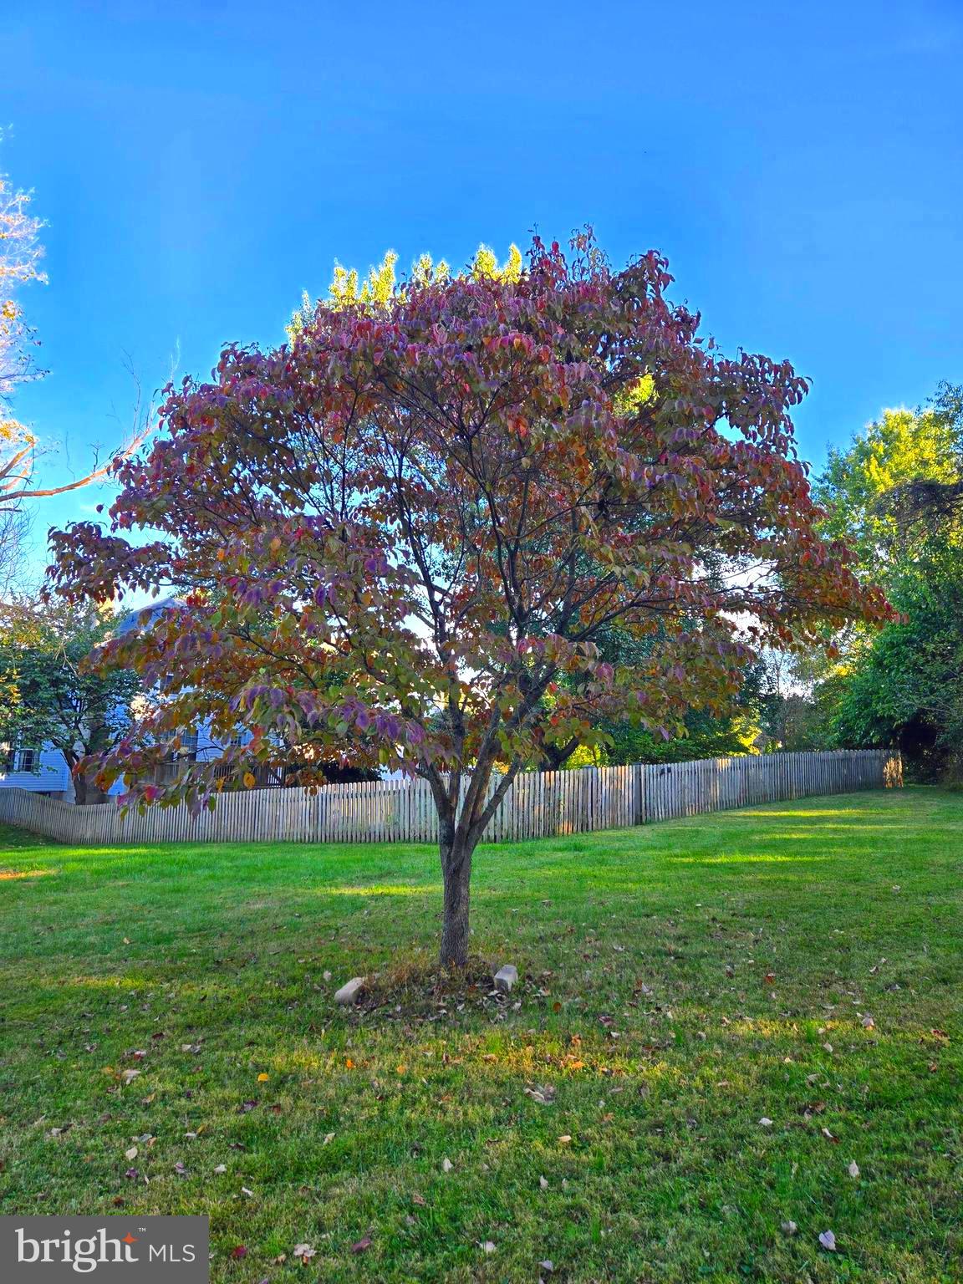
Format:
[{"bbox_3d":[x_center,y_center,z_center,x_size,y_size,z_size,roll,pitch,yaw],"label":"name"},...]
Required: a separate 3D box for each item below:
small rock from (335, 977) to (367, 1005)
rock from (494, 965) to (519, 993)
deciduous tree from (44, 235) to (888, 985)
[{"bbox_3d":[-0.806,2.156,5.267,0.130,0.110,0.220,-2,-8,22],"label":"small rock"},{"bbox_3d":[0.159,2.160,5.476,0.110,0.115,0.210,-1,-8,14],"label":"rock"},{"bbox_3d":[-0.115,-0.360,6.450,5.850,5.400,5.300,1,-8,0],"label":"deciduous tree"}]

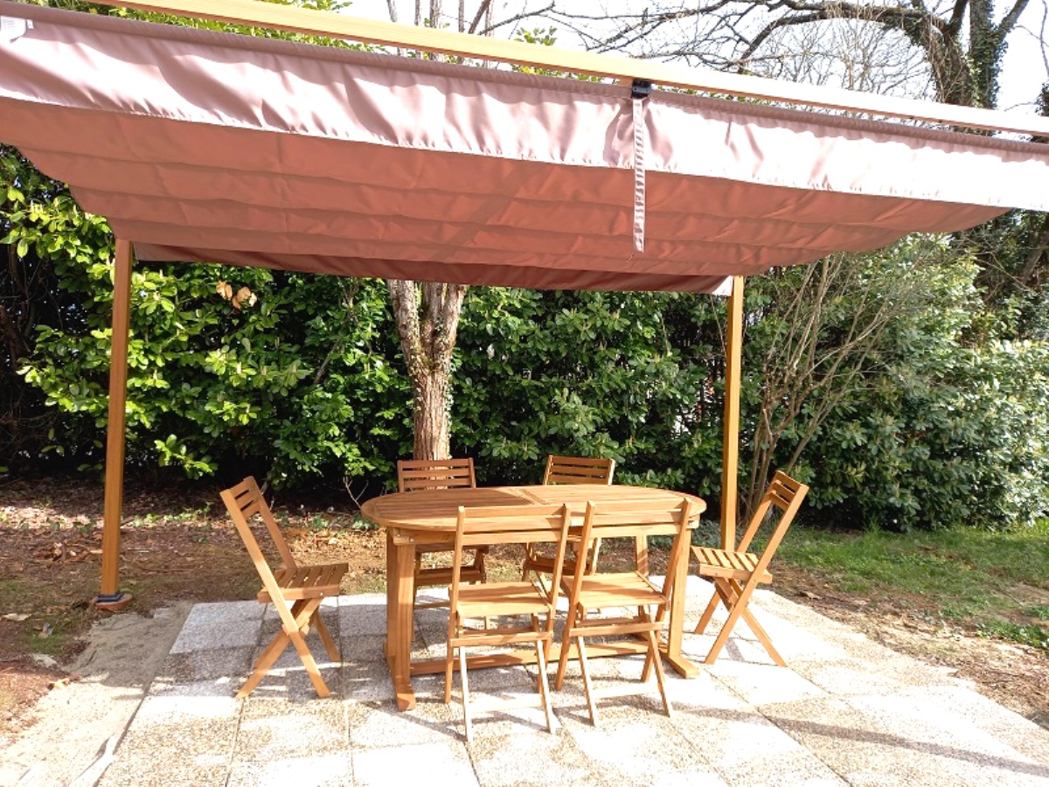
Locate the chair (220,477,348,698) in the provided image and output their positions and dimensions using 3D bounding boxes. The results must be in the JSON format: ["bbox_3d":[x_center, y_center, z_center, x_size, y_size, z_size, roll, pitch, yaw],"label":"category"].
[{"bbox_3d":[-1.017,0.813,3.288,0.462,0.870,0.415,0,2,-7],"label":"chair"}]

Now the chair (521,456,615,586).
[{"bbox_3d":[0.216,0.800,4.130,0.415,0.870,0.462,2,2,29],"label":"chair"}]

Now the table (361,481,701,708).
[{"bbox_3d":[0.050,0.879,3.540,1.586,0.745,0.934,0,2,-16],"label":"table"}]

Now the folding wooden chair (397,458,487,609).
[{"bbox_3d":[-0.417,0.799,3.958,0.415,0.870,0.462,0,2,-19],"label":"folding wooden chair"}]

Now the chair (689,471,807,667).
[{"bbox_3d":[1.065,0.823,3.694,0.462,0.870,0.415,1,2,5],"label":"chair"}]

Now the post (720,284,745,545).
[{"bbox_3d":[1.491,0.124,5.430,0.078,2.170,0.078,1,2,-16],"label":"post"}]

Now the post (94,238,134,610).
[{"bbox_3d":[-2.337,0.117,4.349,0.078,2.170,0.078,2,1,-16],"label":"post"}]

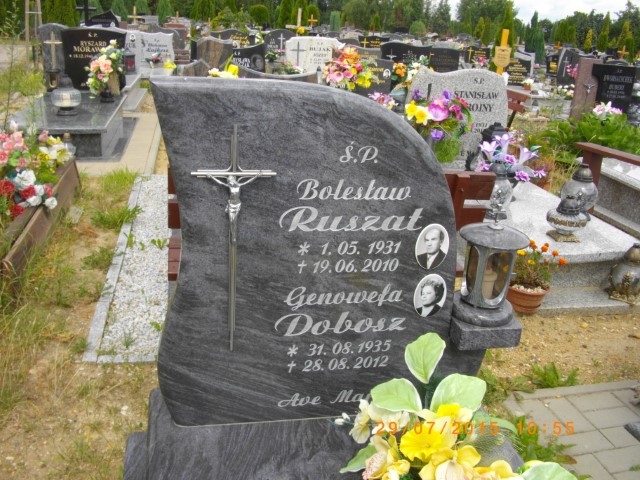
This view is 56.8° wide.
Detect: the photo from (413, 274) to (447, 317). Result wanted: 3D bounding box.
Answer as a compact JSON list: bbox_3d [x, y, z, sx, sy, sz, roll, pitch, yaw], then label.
[{"bbox_3d":[0.290,0.148,1.538,0.090,0.120,0.012,-1,15,-8],"label":"photo"}]

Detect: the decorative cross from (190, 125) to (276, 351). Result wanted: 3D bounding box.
[{"bbox_3d":[-0.202,0.013,1.415,0.198,0.565,0.036,-1,15,-8],"label":"decorative cross"}]

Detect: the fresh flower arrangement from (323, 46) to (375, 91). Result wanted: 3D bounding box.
[{"bbox_3d":[0.302,-1.771,6.300,0.540,0.549,0.420,-1,21,-10],"label":"fresh flower arrangement"}]

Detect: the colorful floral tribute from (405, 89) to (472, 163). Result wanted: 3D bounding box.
[{"bbox_3d":[0.876,-0.818,4.400,0.472,0.595,0.380,-1,21,-10],"label":"colorful floral tribute"}]

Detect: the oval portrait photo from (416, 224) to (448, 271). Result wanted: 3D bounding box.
[{"bbox_3d":[0.289,0.020,1.504,0.090,0.120,0.012,-1,15,-8],"label":"oval portrait photo"}]

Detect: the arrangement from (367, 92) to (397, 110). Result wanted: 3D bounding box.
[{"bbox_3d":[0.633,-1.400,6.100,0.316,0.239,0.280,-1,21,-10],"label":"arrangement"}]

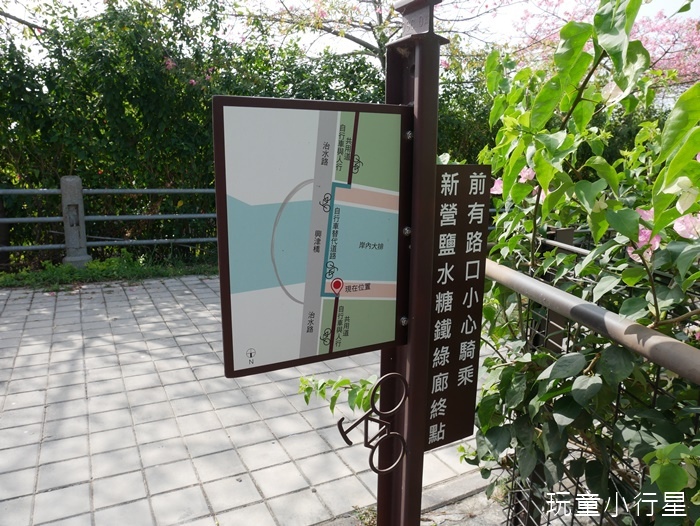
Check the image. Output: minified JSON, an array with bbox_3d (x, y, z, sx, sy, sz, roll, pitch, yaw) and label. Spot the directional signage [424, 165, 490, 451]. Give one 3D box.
[{"bbox_3d":[0.290,0.138,1.367,0.198,0.811,0.025,-6,14,-28],"label":"directional signage"}]

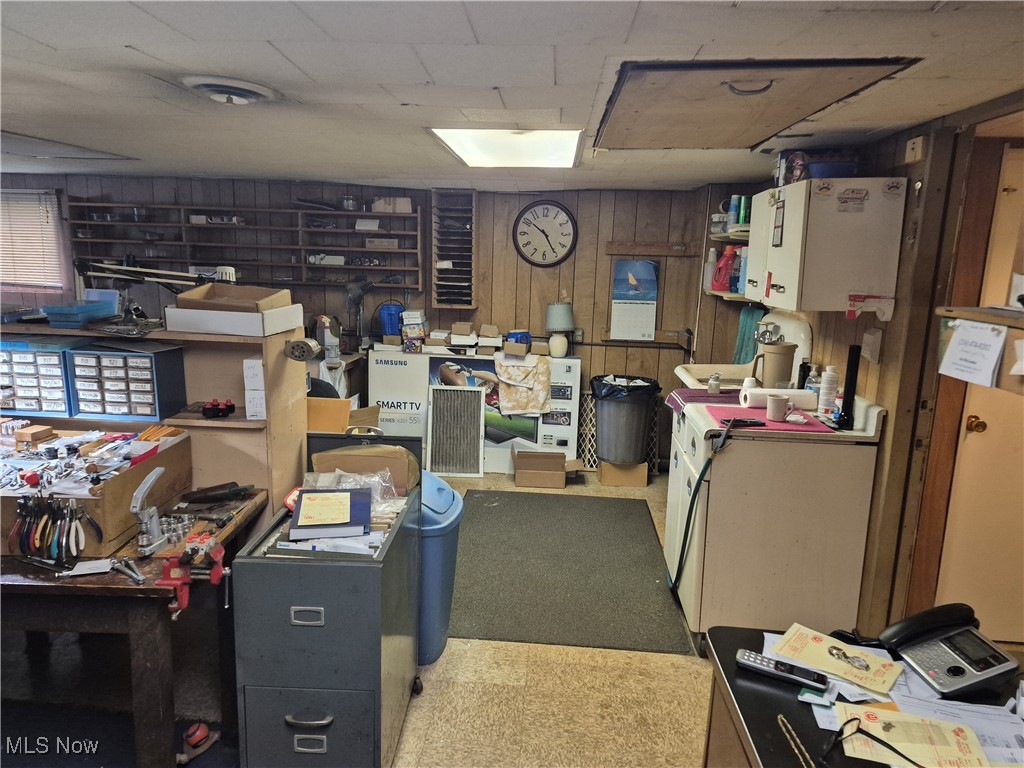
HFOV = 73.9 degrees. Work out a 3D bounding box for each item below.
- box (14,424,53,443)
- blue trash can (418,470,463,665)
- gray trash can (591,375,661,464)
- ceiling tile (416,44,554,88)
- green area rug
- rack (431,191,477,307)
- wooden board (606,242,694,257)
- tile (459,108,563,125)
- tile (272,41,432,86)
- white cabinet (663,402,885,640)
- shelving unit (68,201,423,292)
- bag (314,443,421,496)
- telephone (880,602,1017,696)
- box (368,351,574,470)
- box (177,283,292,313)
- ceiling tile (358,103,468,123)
[{"bbox_3d":[-1.329,0.138,1.894,0.055,0.021,0.087,3,9,4],"label":"box"},{"bbox_3d":[-0.353,0.648,2.615,0.310,0.730,0.400,2,11,4],"label":"blue trash can"},{"bbox_3d":[0.756,0.240,4.603,0.440,0.540,0.440,2,11,4],"label":"gray trash can"},{"bbox_3d":[-0.067,-0.953,2.025,0.395,0.015,0.385,3,9,4],"label":"ceiling tile"},{"bbox_3d":[0.219,0.864,3.498,1.140,0.009,1.710,2,11,4],"label":"green area rug"},{"bbox_3d":[-0.399,-0.946,4.788,0.312,0.793,0.160,3,9,4],"label":"rack"},{"bbox_3d":[0.923,-0.908,4.591,0.575,0.085,0.070,3,10,3],"label":"wooden board"},{"bbox_3d":[0.003,-1.094,2.769,0.390,0.015,0.360,3,9,4],"label":"tile"},{"bbox_3d":[-0.367,-0.771,1.644,0.310,0.015,0.320,3,10,3],"label":"tile"},{"bbox_3d":[0.998,0.522,2.833,0.600,0.920,0.760,2,11,4],"label":"white cabinet"},{"bbox_3d":[-1.821,-0.966,4.720,2.460,0.560,0.150,2,11,4],"label":"shelving unit"},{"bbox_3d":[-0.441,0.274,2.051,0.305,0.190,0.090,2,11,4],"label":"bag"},{"bbox_3d":[0.836,0.513,1.315,0.162,0.110,0.175,1,9,-4],"label":"telephone"},{"bbox_3d":[-0.270,0.199,4.893,1.487,0.838,0.165,3,9,4],"label":"box"},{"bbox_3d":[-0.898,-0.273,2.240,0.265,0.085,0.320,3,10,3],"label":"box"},{"bbox_3d":[-0.302,-0.878,2.202,0.305,0.013,0.305,2,11,4],"label":"ceiling tile"}]

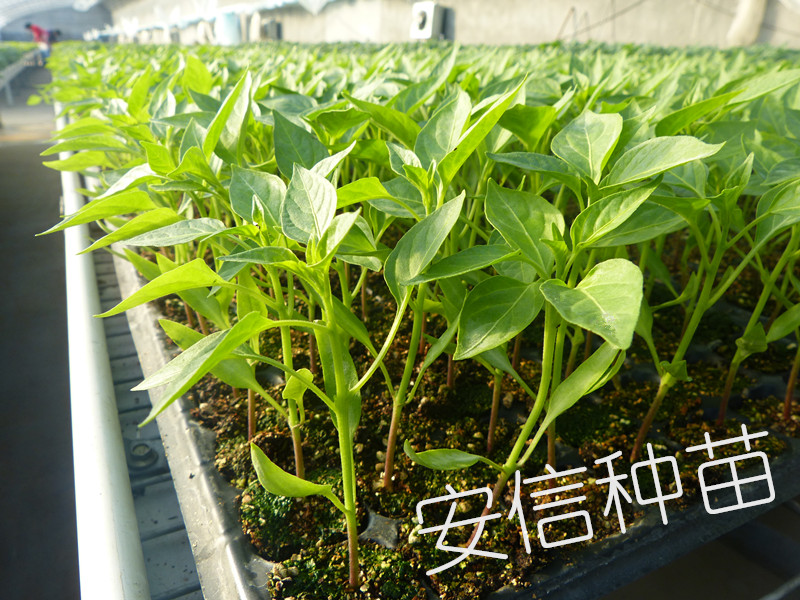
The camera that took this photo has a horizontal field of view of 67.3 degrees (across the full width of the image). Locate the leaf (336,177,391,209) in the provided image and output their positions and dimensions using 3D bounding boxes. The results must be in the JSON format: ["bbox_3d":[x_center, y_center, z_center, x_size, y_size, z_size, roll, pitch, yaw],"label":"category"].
[{"bbox_3d":[-0.019,-0.044,0.248,0.035,0.009,0.020,1,24,27],"label":"leaf"}]

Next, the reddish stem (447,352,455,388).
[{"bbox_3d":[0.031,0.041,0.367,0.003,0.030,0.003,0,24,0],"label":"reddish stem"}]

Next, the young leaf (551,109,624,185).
[{"bbox_3d":[0.066,-0.053,0.207,0.023,0.030,0.006,0,-21,0],"label":"young leaf"}]

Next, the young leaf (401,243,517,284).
[{"bbox_3d":[0.016,-0.009,0.160,0.033,0.005,0.009,-17,42,-19],"label":"young leaf"}]

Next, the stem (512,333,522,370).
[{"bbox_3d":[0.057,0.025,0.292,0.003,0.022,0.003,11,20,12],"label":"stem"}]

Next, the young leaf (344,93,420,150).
[{"bbox_3d":[-0.006,-0.065,0.217,0.034,0.006,0.017,32,-23,-13],"label":"young leaf"}]

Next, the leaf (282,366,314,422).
[{"bbox_3d":[-0.037,0.034,0.220,0.011,0.017,0.009,-6,24,-14],"label":"leaf"}]

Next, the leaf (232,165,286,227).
[{"bbox_3d":[-0.049,-0.036,0.207,0.017,0.006,0.033,-38,60,-6],"label":"leaf"}]

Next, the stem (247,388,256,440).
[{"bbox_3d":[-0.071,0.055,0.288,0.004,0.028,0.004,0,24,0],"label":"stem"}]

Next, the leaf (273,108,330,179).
[{"bbox_3d":[-0.035,-0.054,0.211,0.019,0.006,0.036,-20,65,-11],"label":"leaf"}]

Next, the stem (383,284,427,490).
[{"bbox_3d":[0.001,0.035,0.222,0.005,0.087,0.005,9,23,2],"label":"stem"}]

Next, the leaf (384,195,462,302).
[{"bbox_3d":[0.008,-0.018,0.207,0.021,0.008,0.045,18,68,32],"label":"leaf"}]

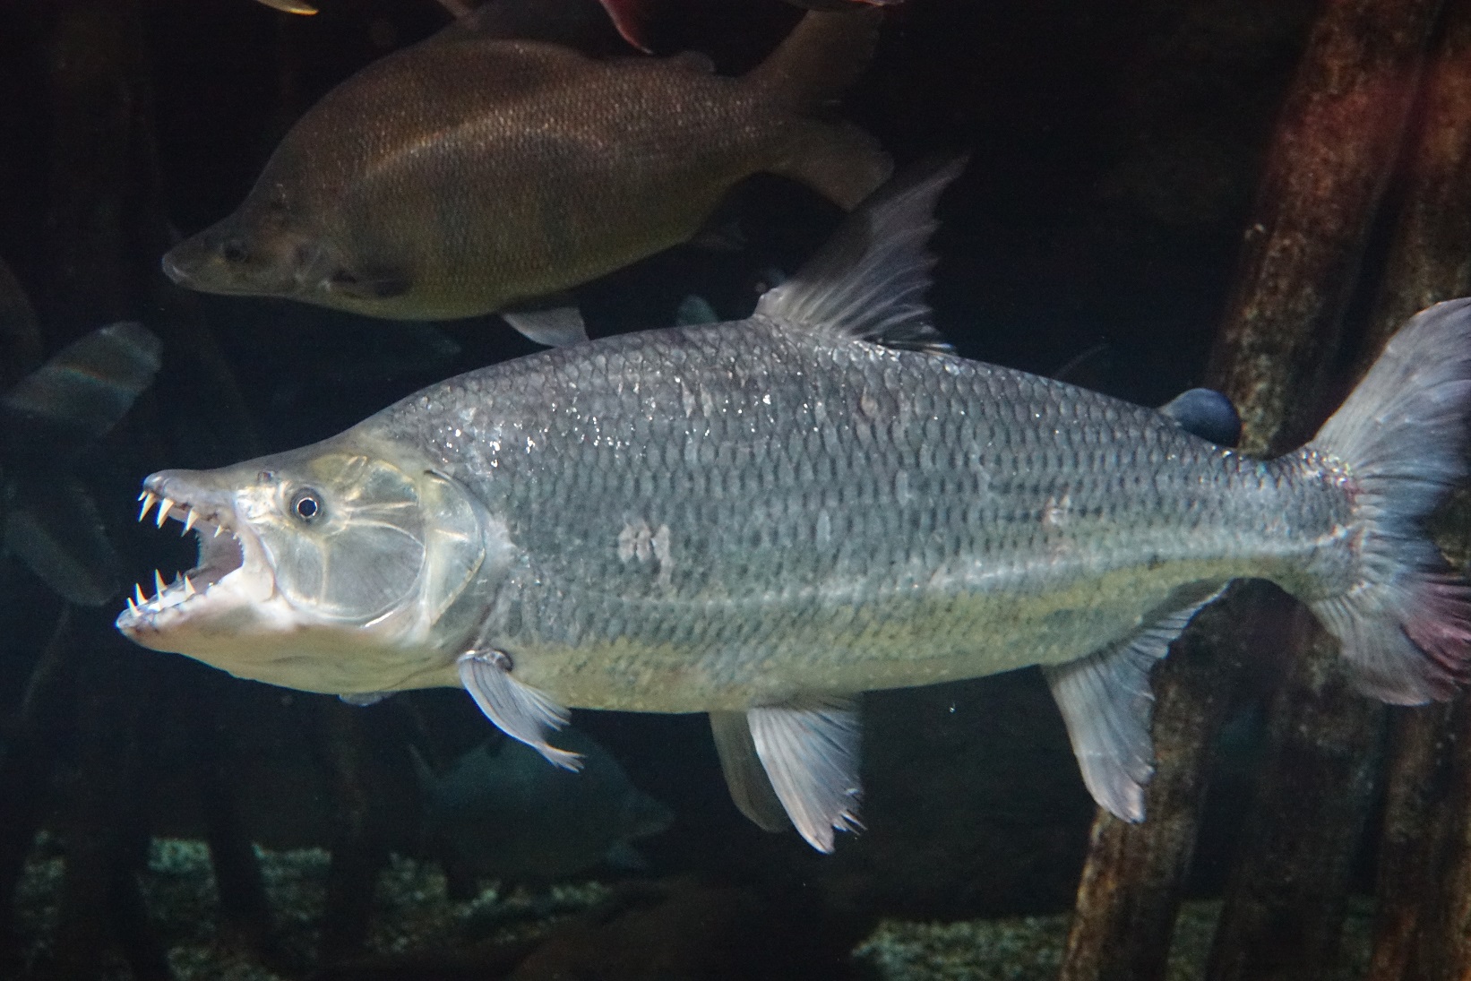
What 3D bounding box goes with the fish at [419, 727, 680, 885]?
[{"bbox_3d":[-0.252,0.415,2.800,0.345,0.206,0.080,0,0,25],"label":"fish"}]

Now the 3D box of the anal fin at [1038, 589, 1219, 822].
[{"bbox_3d":[0.279,0.153,1.500,0.128,0.160,0.020,0,0,-15],"label":"anal fin"}]

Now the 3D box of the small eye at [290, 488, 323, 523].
[{"bbox_3d":[-0.267,0.010,1.320,0.021,0.022,0.012,0,0,-7],"label":"small eye"}]

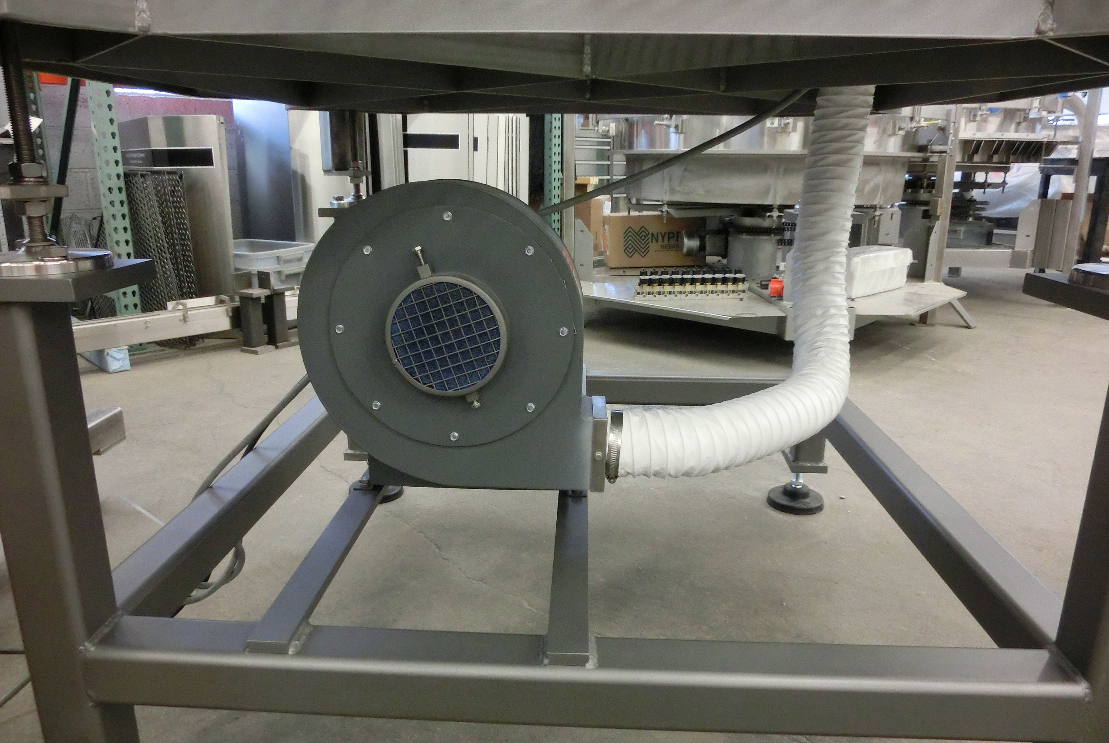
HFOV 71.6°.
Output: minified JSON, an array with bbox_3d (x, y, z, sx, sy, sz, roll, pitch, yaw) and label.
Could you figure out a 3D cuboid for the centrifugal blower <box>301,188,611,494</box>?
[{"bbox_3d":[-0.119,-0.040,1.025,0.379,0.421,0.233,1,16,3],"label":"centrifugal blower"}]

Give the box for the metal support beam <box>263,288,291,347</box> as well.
[{"bbox_3d":[-1.149,-0.229,3.199,0.070,0.235,0.070,10,19,32],"label":"metal support beam"}]

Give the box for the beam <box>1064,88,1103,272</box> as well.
[{"bbox_3d":[3.455,-1.282,5.025,0.090,1.320,0.090,1,16,3],"label":"beam"}]

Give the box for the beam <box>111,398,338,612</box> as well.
[{"bbox_3d":[-0.464,0.158,1.257,0.063,0.063,0.923,1,16,3],"label":"beam"}]

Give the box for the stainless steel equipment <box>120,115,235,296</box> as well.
[{"bbox_3d":[-1.632,-0.646,3.398,0.430,0.880,0.300,4,16,14],"label":"stainless steel equipment"}]

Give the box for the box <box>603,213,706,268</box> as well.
[{"bbox_3d":[0.563,-0.756,4.352,0.580,0.280,0.380,-2,16,-7],"label":"box"}]

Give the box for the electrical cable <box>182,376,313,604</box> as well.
[{"bbox_3d":[-0.483,0.180,1.203,0.158,0.284,0.302,1,16,3],"label":"electrical cable"}]

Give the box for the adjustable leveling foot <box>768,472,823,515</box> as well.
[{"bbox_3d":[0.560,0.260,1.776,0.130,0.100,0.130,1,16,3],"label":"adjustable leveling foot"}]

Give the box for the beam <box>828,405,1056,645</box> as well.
[{"bbox_3d":[0.542,0.178,1.210,0.063,0.063,0.923,1,16,3],"label":"beam"}]

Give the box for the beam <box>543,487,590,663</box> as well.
[{"bbox_3d":[0.033,0.131,1.228,0.040,0.013,1.044,1,16,2],"label":"beam"}]

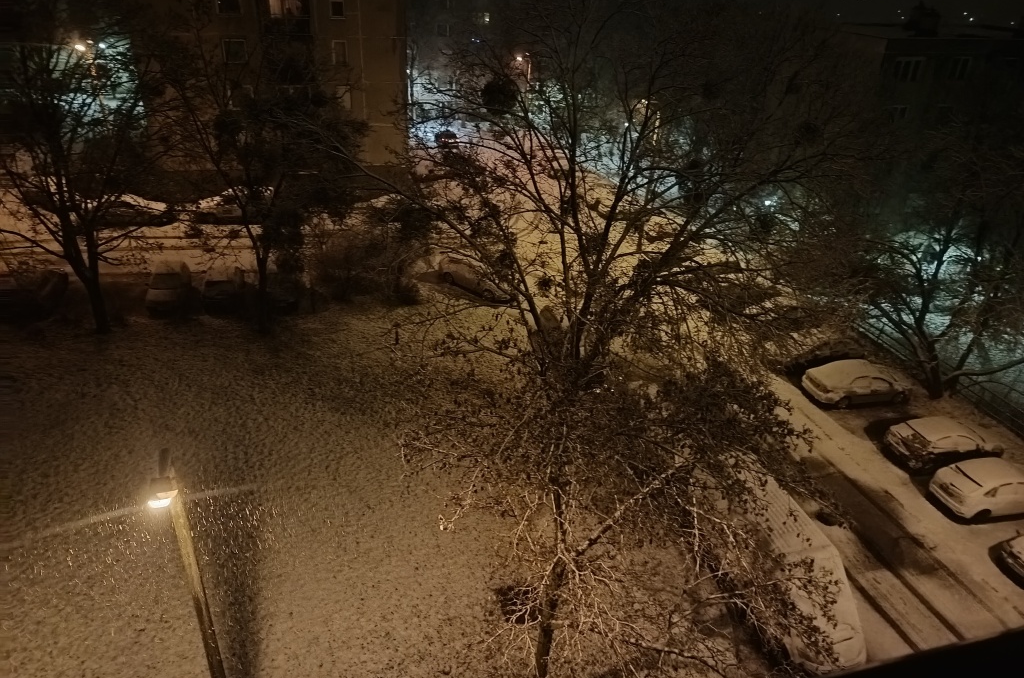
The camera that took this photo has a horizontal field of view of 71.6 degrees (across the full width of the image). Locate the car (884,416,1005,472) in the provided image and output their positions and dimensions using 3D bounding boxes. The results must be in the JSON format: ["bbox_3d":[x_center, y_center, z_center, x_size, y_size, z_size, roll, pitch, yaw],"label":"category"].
[{"bbox_3d":[15.586,3.705,25.506,4.150,1.480,1.750,-4,26,-14],"label":"car"}]

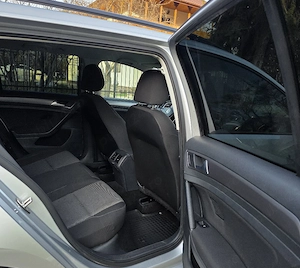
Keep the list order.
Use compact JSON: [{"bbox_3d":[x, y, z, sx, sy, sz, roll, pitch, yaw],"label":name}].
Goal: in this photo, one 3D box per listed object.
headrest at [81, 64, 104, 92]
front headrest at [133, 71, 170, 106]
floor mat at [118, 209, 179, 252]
[{"bbox_3d":[-0.460,-0.448,2.136,0.120,0.200,0.265,-9,14,-30],"label":"headrest"},{"bbox_3d":[0.012,-0.282,1.614,0.120,0.200,0.265,-9,14,-30],"label":"front headrest"},{"bbox_3d":[-0.048,0.602,1.773,0.460,0.030,0.460,-3,12,-31],"label":"floor mat"}]

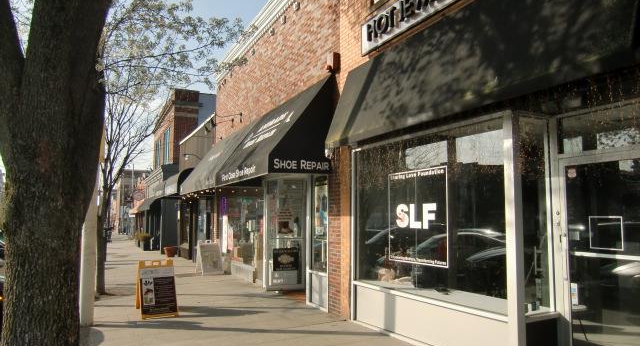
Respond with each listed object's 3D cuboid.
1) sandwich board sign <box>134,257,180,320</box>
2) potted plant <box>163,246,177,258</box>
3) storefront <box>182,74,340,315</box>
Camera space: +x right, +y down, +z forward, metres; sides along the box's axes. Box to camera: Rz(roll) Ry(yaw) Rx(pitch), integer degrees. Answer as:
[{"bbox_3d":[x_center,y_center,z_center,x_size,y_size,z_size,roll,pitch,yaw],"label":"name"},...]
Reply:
[{"bbox_3d":[-2.858,1.997,7.824,0.600,0.920,0.880,4,-7,-27],"label":"sandwich board sign"},{"bbox_3d":[-6.519,3.445,19.367,0.570,0.470,0.570,4,-7,-27],"label":"potted plant"},{"bbox_3d":[-2.051,0.650,11.227,1.450,4.360,7.900,4,-7,-27],"label":"storefront"}]

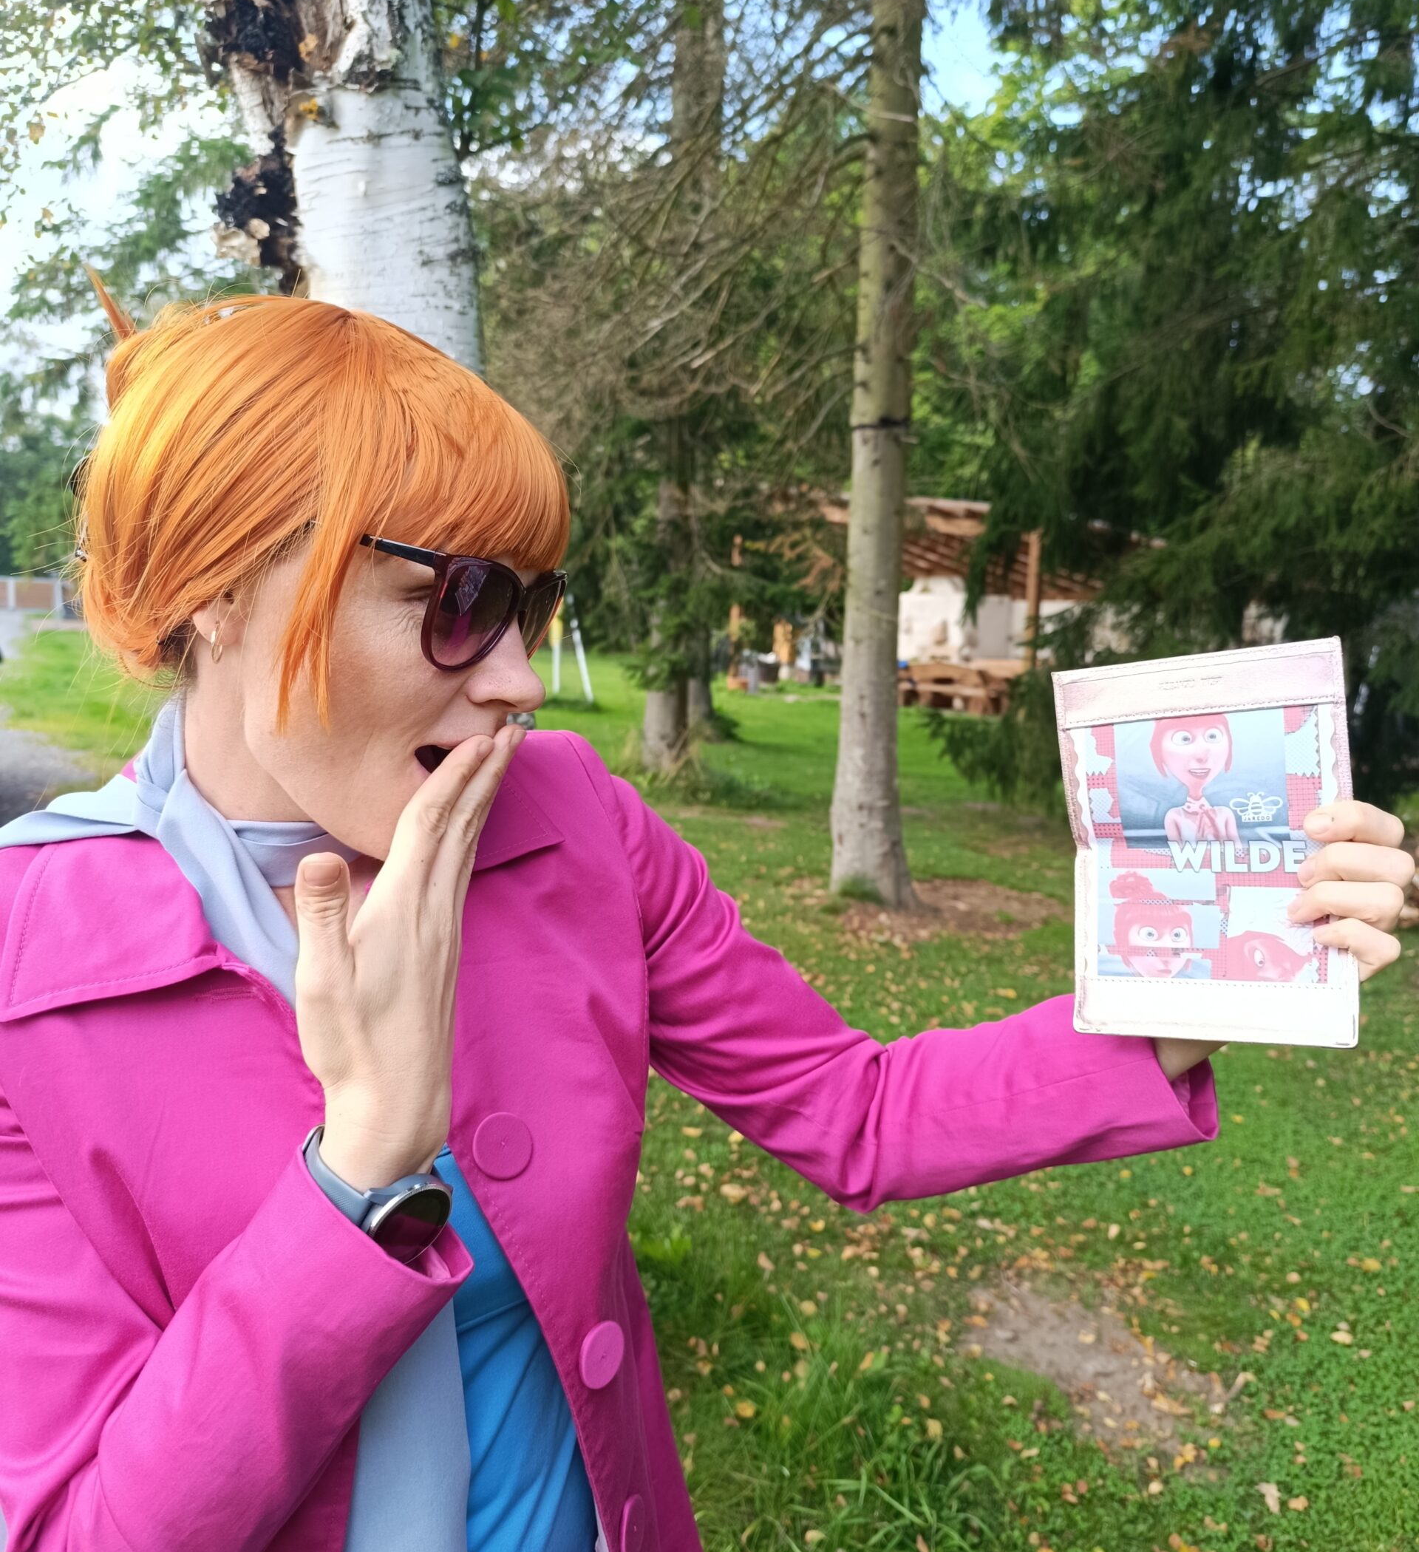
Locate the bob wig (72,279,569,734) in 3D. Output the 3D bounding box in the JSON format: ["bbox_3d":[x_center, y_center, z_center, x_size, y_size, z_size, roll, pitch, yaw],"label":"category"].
[{"bbox_3d":[-0.178,-0.123,0.620,0.235,0.205,0.190,15,8,18],"label":"bob wig"}]

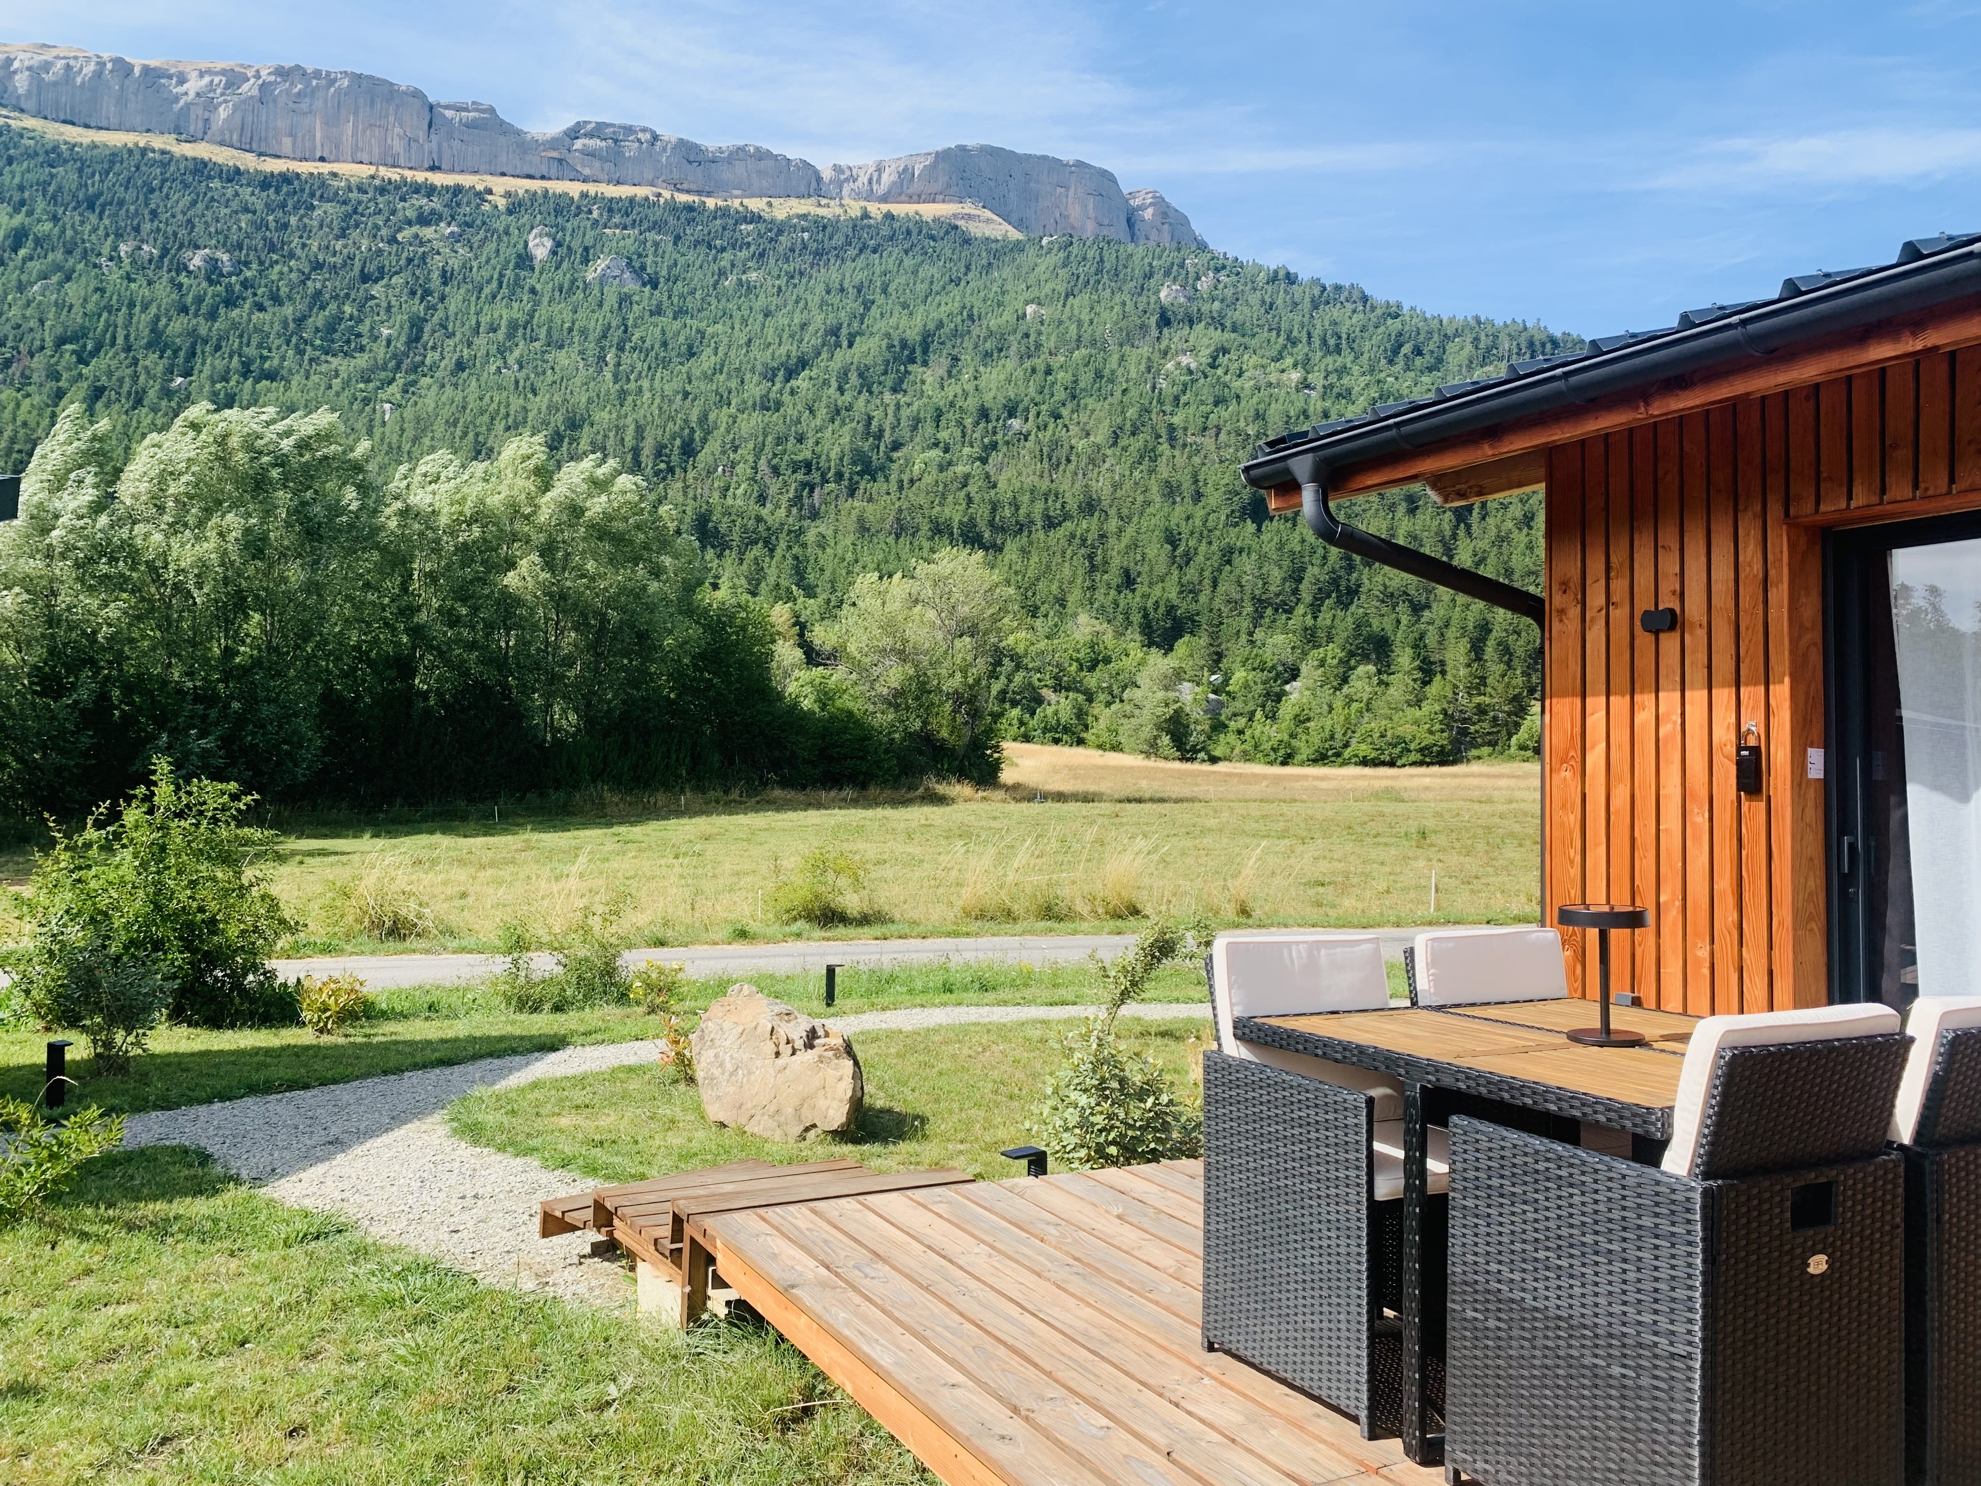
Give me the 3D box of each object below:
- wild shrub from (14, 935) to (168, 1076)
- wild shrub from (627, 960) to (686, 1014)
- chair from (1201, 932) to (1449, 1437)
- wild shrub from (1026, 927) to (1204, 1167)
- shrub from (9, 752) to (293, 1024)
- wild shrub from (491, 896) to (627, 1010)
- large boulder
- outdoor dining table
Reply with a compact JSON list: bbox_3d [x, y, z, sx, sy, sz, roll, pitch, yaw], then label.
[{"bbox_3d":[-4.894,1.405,8.117,0.730,0.721,0.694,2,-3,-31],"label":"wild shrub"},{"bbox_3d":[-2.354,1.722,10.523,0.402,0.368,0.381,1,-2,-12],"label":"wild shrub"},{"bbox_3d":[0.817,0.892,3.187,0.520,0.880,0.560,2,-3,-28],"label":"chair"},{"bbox_3d":[0.478,1.206,5.599,0.674,1.074,0.641,1,-2,5],"label":"wild shrub"},{"bbox_3d":[-5.430,0.970,9.731,1.631,1.709,1.468,2,-3,-29],"label":"shrub"},{"bbox_3d":[-3.066,1.505,10.701,0.931,0.794,0.745,2,-3,-16],"label":"wild shrub"},{"bbox_3d":[-0.978,1.448,6.848,0.766,0.649,0.575,1,-2,-8],"label":"large boulder"},{"bbox_3d":[1.243,0.965,2.981,1.070,0.730,1.089,2,-3,-28],"label":"outdoor dining table"}]

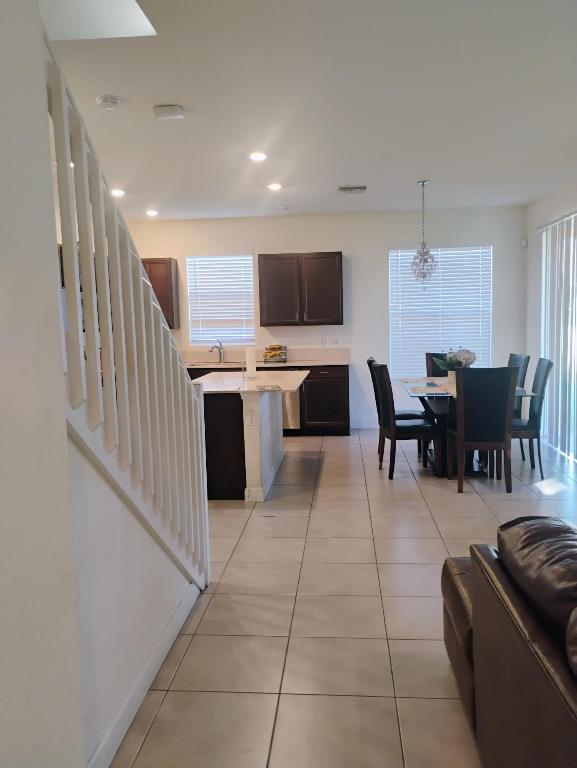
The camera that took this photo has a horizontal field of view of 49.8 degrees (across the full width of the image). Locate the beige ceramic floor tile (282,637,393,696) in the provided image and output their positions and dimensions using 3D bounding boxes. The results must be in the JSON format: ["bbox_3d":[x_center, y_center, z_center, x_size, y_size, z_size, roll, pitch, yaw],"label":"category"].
[{"bbox_3d":[0.216,1.225,2.701,0.456,0.010,0.452,-1,6,5],"label":"beige ceramic floor tile"}]

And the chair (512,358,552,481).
[{"bbox_3d":[2.143,0.308,5.837,0.530,1.065,0.495,0,6,11],"label":"chair"}]

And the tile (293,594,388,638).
[{"bbox_3d":[0.254,1.175,3.141,0.455,0.010,0.450,-1,6,5],"label":"tile"}]

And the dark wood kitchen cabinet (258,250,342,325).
[{"bbox_3d":[0.172,-1.188,7.984,1.050,0.910,0.340,-1,6,5],"label":"dark wood kitchen cabinet"}]

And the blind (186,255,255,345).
[{"bbox_3d":[-0.900,-1.124,8.307,0.891,1.136,0.060,-1,6,5],"label":"blind"}]

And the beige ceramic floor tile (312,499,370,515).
[{"bbox_3d":[0.409,0.981,4.896,0.455,0.010,0.452,-1,6,5],"label":"beige ceramic floor tile"}]

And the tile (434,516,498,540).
[{"bbox_3d":[1.280,1.014,4.372,0.455,0.010,0.452,-1,6,5],"label":"tile"}]

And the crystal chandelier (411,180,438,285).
[{"bbox_3d":[1.383,-1.517,6.328,0.265,1.055,0.265,-1,6,5],"label":"crystal chandelier"}]

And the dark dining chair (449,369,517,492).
[{"bbox_3d":[1.667,0.365,5.404,0.495,1.065,0.530,-1,6,5],"label":"dark dining chair"}]

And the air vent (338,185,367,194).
[{"bbox_3d":[0.668,-2.014,6.468,0.310,0.020,0.280,-1,6,5],"label":"air vent"}]

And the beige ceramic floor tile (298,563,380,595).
[{"bbox_3d":[0.292,1.128,3.584,0.455,0.010,0.450,-1,6,5],"label":"beige ceramic floor tile"}]

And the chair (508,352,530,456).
[{"bbox_3d":[2.188,0.231,6.559,0.530,1.065,0.495,-1,6,3],"label":"chair"}]

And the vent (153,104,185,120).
[{"bbox_3d":[-0.749,-1.700,3.907,0.180,0.036,0.190,-1,6,5],"label":"vent"}]

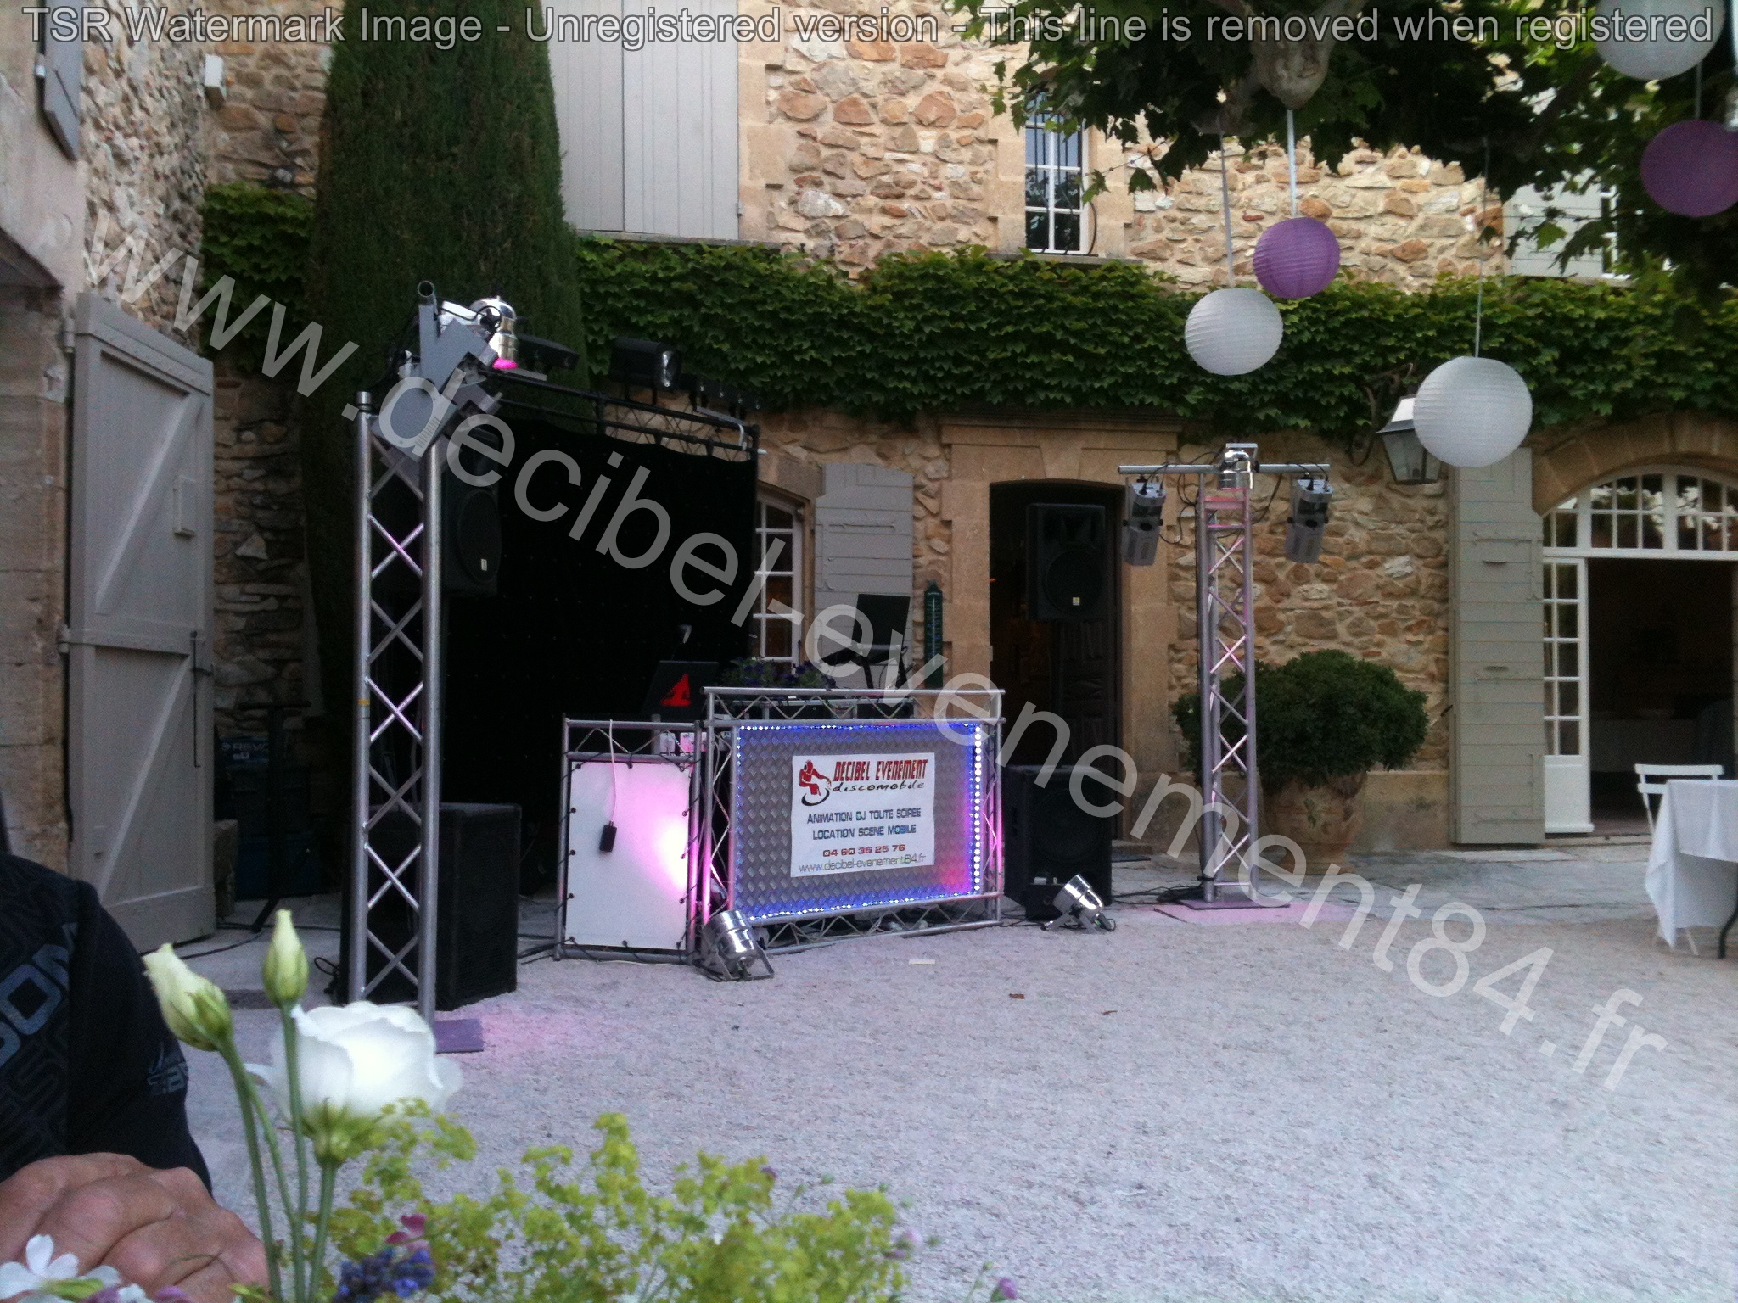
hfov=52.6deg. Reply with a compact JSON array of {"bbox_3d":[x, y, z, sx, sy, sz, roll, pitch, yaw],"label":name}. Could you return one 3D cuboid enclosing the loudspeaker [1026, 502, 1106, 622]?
[{"bbox_3d":[1.031,-0.460,9.080,0.365,0.590,0.330,1,-2,-14],"label":"loudspeaker"}]

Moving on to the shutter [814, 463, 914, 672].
[{"bbox_3d":[-0.025,-0.392,10.924,0.645,1.551,0.050,0,-1,-13],"label":"shutter"}]

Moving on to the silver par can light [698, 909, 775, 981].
[{"bbox_3d":[-0.520,1.132,6.877,0.240,0.240,0.250,1,-2,-40],"label":"silver par can light"}]

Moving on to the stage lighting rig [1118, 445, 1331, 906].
[{"bbox_3d":[1.886,0.108,9.300,1.120,2.393,0.500,0,-1,2],"label":"stage lighting rig"}]

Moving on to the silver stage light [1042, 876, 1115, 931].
[{"bbox_3d":[0.958,1.157,8.050,0.280,0.210,0.210,25,12,31],"label":"silver stage light"}]

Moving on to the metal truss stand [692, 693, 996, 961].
[{"bbox_3d":[-0.072,0.722,7.792,1.800,1.100,0.180,1,-2,-44],"label":"metal truss stand"}]

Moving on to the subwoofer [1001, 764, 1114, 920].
[{"bbox_3d":[0.971,0.966,9.119,0.440,0.670,0.520,0,-1,-8],"label":"subwoofer"}]

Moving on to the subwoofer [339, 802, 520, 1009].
[{"bbox_3d":[-1.547,0.896,6.200,0.465,0.650,0.440,0,-2,18],"label":"subwoofer"}]

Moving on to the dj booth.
[{"bbox_3d":[-0.369,0.722,7.810,2.150,1.100,0.650,1,-2,-44],"label":"dj booth"}]

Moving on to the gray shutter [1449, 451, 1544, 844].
[{"bbox_3d":[4.239,-0.028,11.850,0.580,2.650,0.130,0,-2,-4],"label":"gray shutter"}]

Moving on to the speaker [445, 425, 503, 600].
[{"bbox_3d":[-1.545,-0.492,6.292,0.360,0.585,0.380,0,-1,20],"label":"speaker"}]

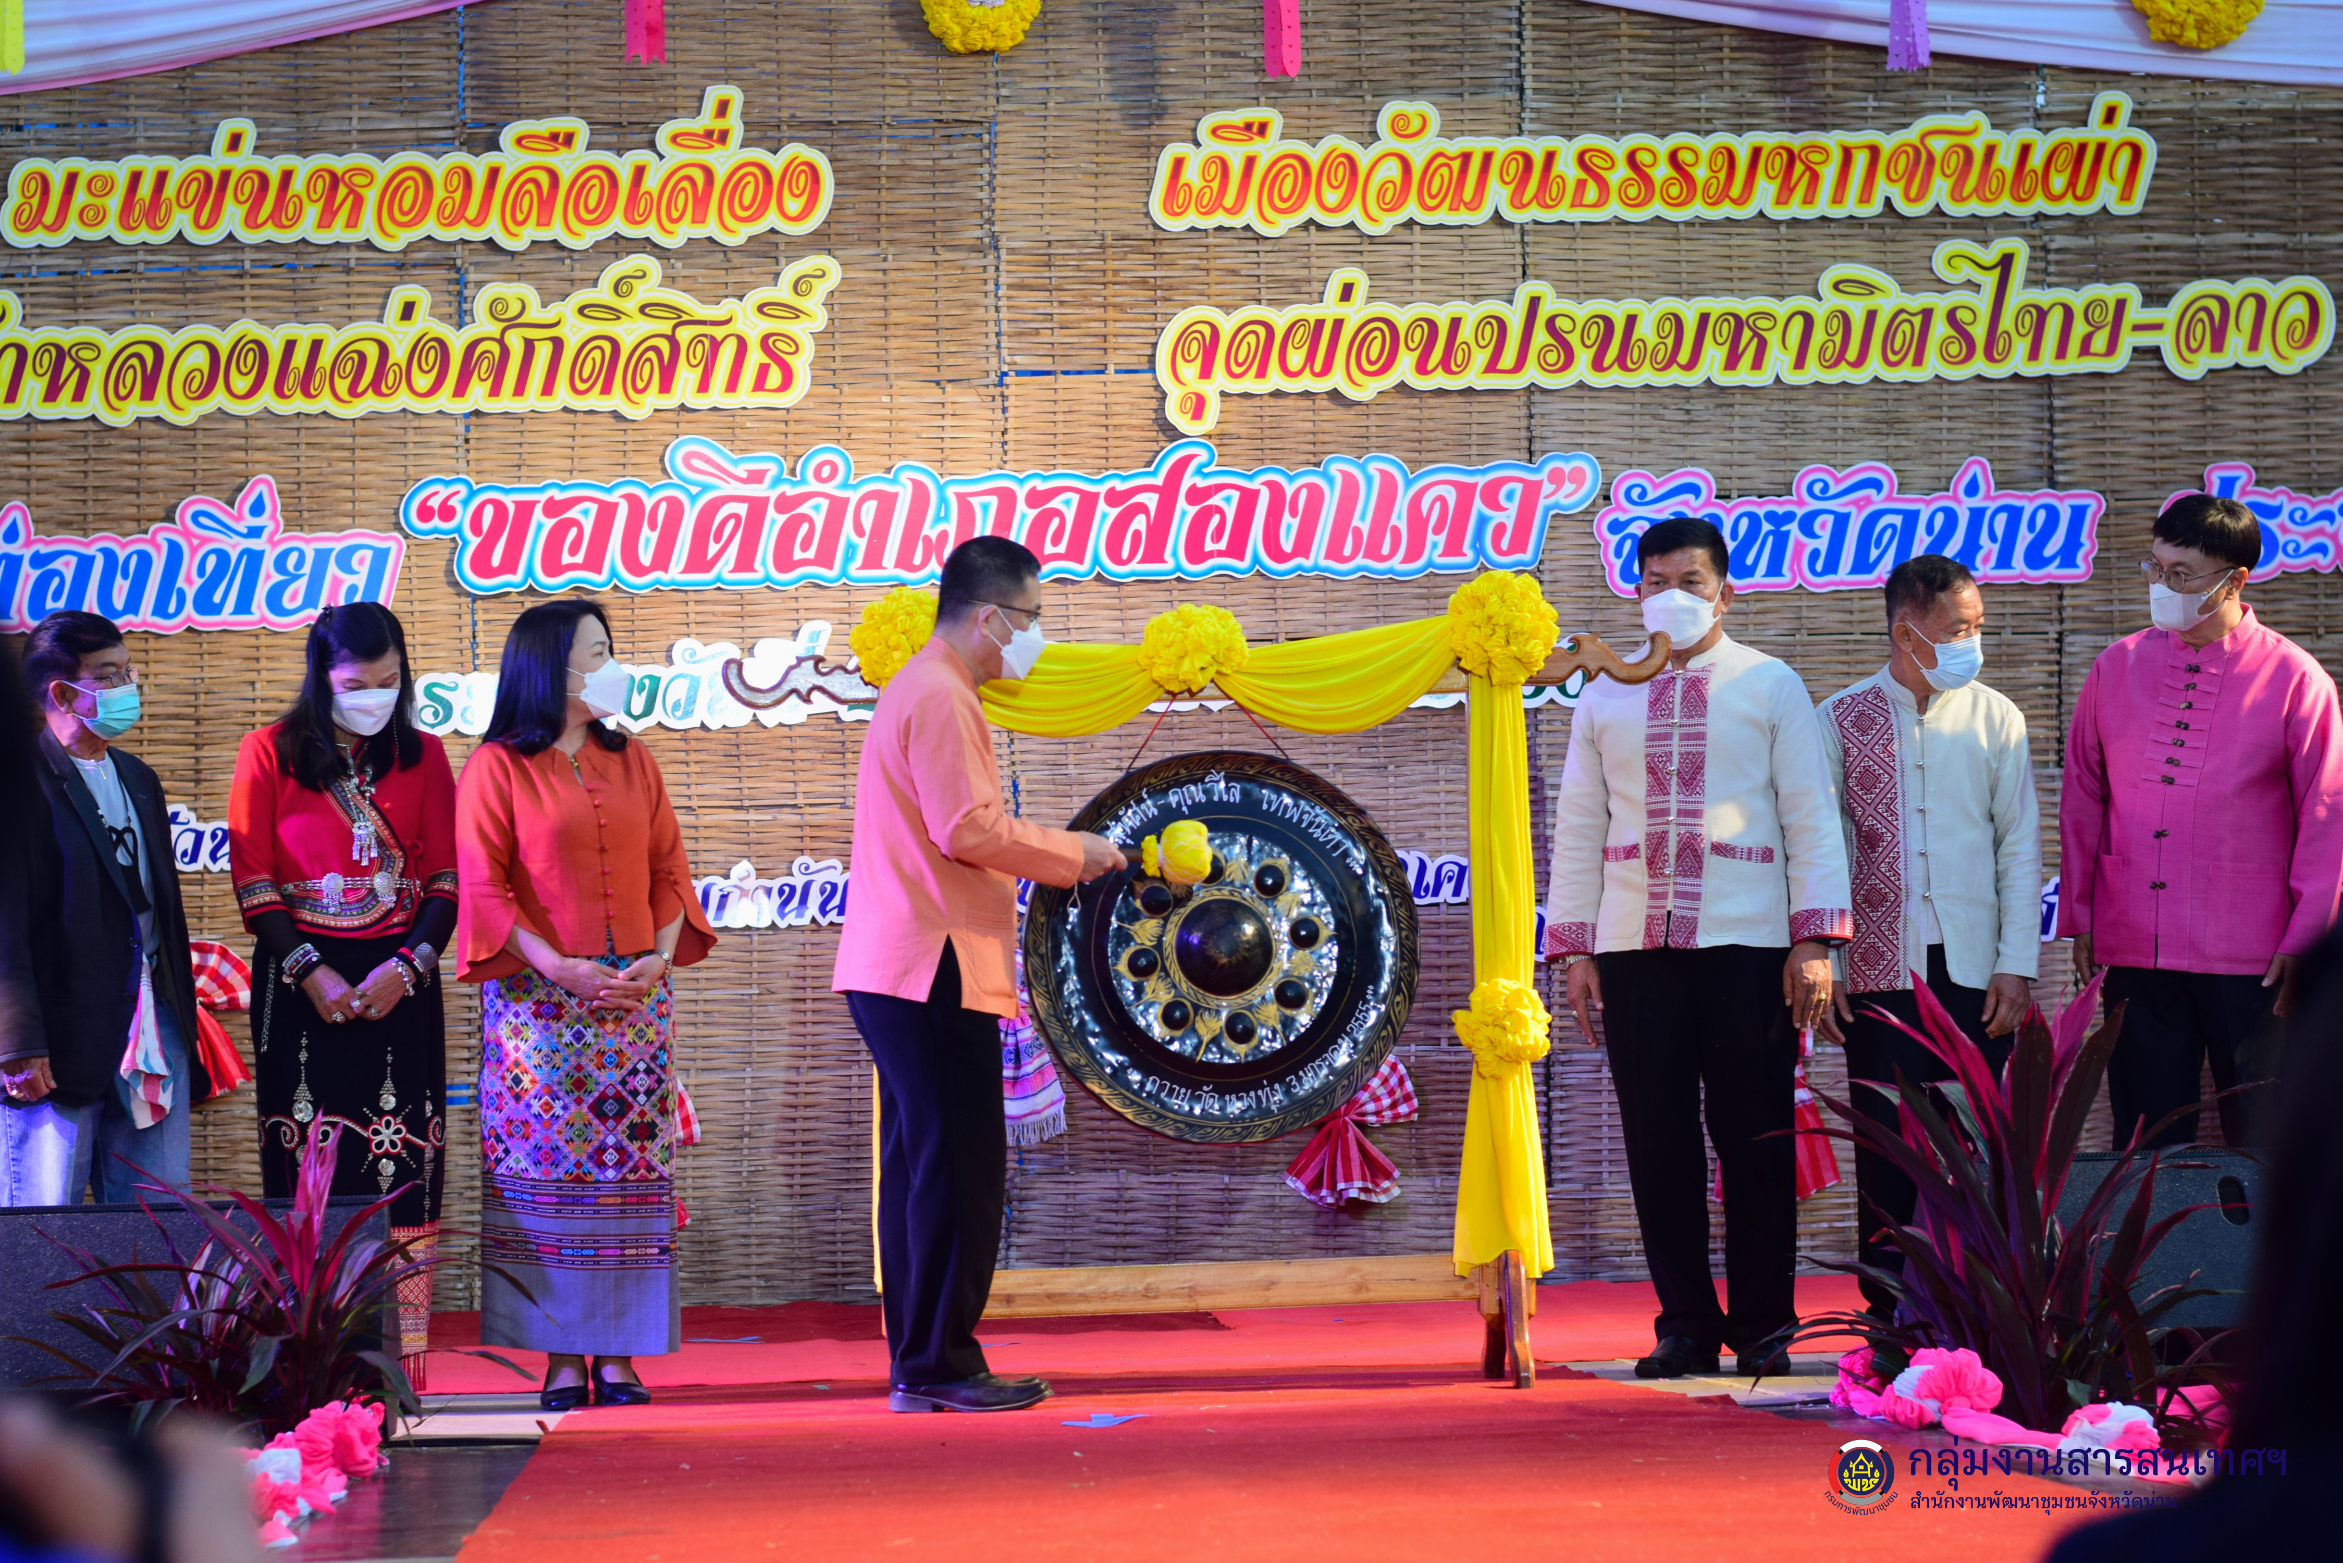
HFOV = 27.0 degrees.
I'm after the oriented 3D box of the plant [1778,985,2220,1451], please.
[{"bbox_3d":[1.545,0.780,8.950,0.800,0.830,0.740,-1,0,0],"label":"plant"}]

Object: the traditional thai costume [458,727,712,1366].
[{"bbox_3d":[-1.160,0.523,9.620,0.500,1.220,0.340,-1,0,-22],"label":"traditional thai costume"}]

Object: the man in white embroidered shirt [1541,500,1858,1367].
[{"bbox_3d":[1.054,0.332,9.780,0.590,1.720,0.330,-1,0,17],"label":"man in white embroidered shirt"}]

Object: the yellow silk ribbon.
[{"bbox_3d":[0.086,0.302,9.750,1.370,1.400,0.240,-1,0,2],"label":"yellow silk ribbon"}]

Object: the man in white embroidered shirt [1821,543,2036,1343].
[{"bbox_3d":[1.605,0.338,10.350,0.500,1.635,0.310,-1,0,-4],"label":"man in white embroidered shirt"}]

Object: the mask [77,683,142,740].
[{"bbox_3d":[-2.068,-0.135,9.500,0.085,0.112,0.130,-1,0,40],"label":"mask"}]

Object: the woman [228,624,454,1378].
[{"bbox_3d":[-1.649,0.432,9.720,0.460,1.580,0.330,-1,0,-17],"label":"woman"}]

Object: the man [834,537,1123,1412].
[{"bbox_3d":[-0.376,0.372,9.500,0.540,1.690,0.500,-1,0,-17],"label":"man"}]

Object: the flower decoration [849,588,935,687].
[{"bbox_3d":[-0.546,-0.285,9.680,0.200,0.205,0.150,-1,0,0],"label":"flower decoration"}]

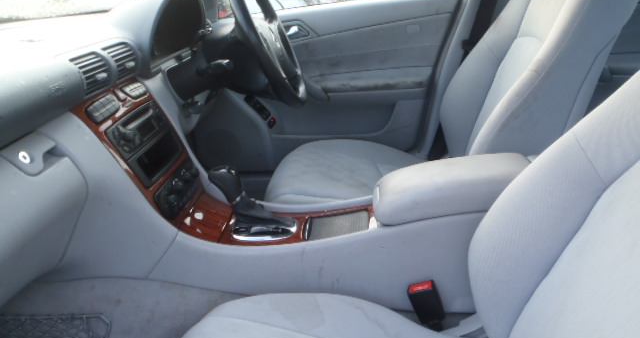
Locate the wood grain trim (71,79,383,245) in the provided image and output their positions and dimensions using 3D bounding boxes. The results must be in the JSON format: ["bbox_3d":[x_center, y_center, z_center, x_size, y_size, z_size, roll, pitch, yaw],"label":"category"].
[{"bbox_3d":[-0.159,-0.015,1.003,0.510,0.315,0.250,0,24,12],"label":"wood grain trim"}]

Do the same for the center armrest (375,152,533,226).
[{"bbox_3d":[0.240,0.024,0.928,0.300,0.072,0.165,-9,22,16],"label":"center armrest"}]

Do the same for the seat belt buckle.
[{"bbox_3d":[0.186,0.235,0.894,0.044,0.095,0.028,-16,20,19],"label":"seat belt buckle"}]

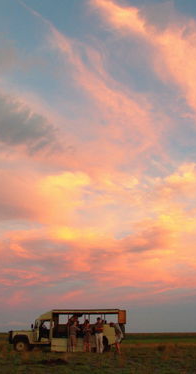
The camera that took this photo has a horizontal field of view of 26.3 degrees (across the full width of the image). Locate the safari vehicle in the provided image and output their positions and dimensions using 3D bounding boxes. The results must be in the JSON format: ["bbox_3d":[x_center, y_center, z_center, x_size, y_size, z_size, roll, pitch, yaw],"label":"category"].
[{"bbox_3d":[-1.699,8.234,23.868,6.374,2.301,1.900,-4,-19,11],"label":"safari vehicle"}]

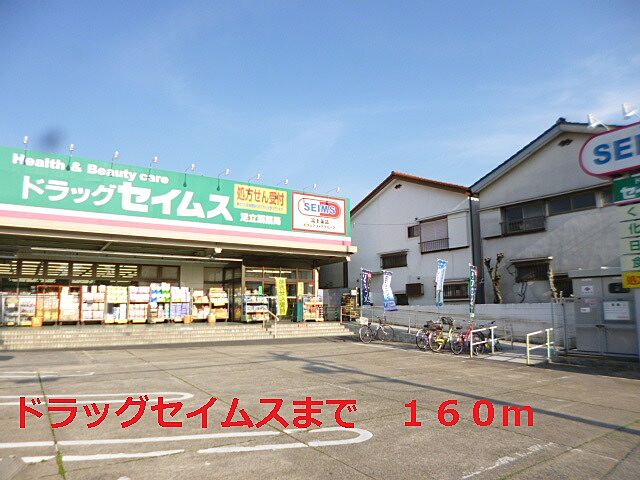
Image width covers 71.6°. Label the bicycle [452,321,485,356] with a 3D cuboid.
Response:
[{"bbox_3d":[4.558,3.010,13.805,1.700,1.020,0.550,6,-10,-38],"label":"bicycle"}]

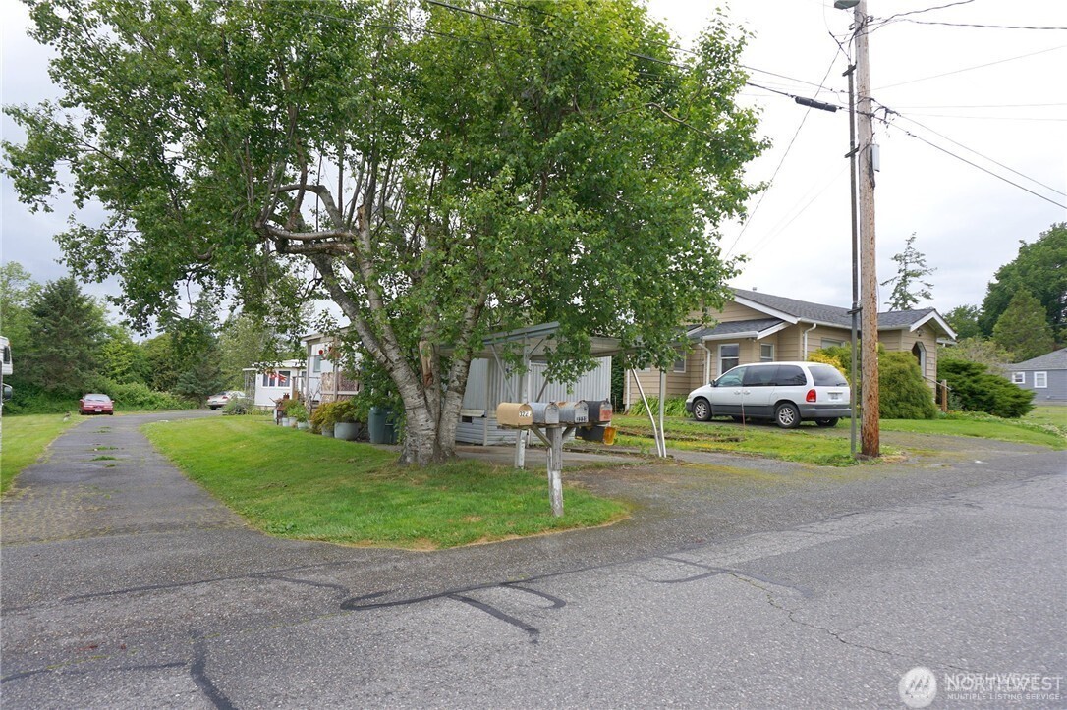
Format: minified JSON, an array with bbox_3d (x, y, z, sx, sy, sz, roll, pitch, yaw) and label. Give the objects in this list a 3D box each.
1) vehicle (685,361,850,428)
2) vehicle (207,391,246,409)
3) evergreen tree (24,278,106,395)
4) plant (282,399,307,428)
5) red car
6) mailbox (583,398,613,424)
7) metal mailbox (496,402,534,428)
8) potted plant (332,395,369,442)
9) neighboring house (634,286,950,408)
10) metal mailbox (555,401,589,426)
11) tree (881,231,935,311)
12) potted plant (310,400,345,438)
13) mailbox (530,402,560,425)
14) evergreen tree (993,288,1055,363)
[{"bbox_3d":[6.660,1.140,20.780,1.920,1.750,4.780,2,-2,-34],"label":"vehicle"},{"bbox_3d":[-23.614,3.543,56.054,1.780,1.400,4.700,1,-3,9],"label":"vehicle"},{"bbox_3d":[-30.950,-0.714,47.000,5.800,8.800,5.800,5,-4,-36],"label":"evergreen tree"},{"bbox_3d":[-7.975,1.965,23.700,0.830,0.980,0.830,5,-4,-36],"label":"plant"},{"bbox_3d":[-27.331,3.020,44.390,1.800,1.290,4.650,3,-3,-36],"label":"red car"},{"bbox_3d":[0.737,0.667,8.400,0.170,0.225,0.480,4,-4,-29],"label":"mailbox"},{"bbox_3d":[-0.202,0.640,7.612,0.175,0.232,0.490,1,-3,-30],"label":"metal mailbox"},{"bbox_3d":[-4.845,1.672,18.900,0.950,1.180,0.980,5,-4,-36],"label":"potted plant"},{"bbox_3d":[10.383,-0.011,27.775,11.600,4.750,8.800,5,-4,-36],"label":"neighboring house"},{"bbox_3d":[0.403,0.639,7.952,0.175,0.232,0.490,1,-3,-30],"label":"metal mailbox"},{"bbox_3d":[27.272,-2.407,52.000,4.600,13.200,4.600,5,-4,-36],"label":"tree"},{"bbox_3d":[-5.790,1.797,20.000,0.900,1.100,0.930,5,-4,-36],"label":"potted plant"},{"bbox_3d":[0.085,0.634,7.782,0.175,0.232,0.490,1,-3,-30],"label":"mailbox"},{"bbox_3d":[48.321,-0.871,70.000,6.200,11.300,6.200,1,-3,0],"label":"evergreen tree"}]

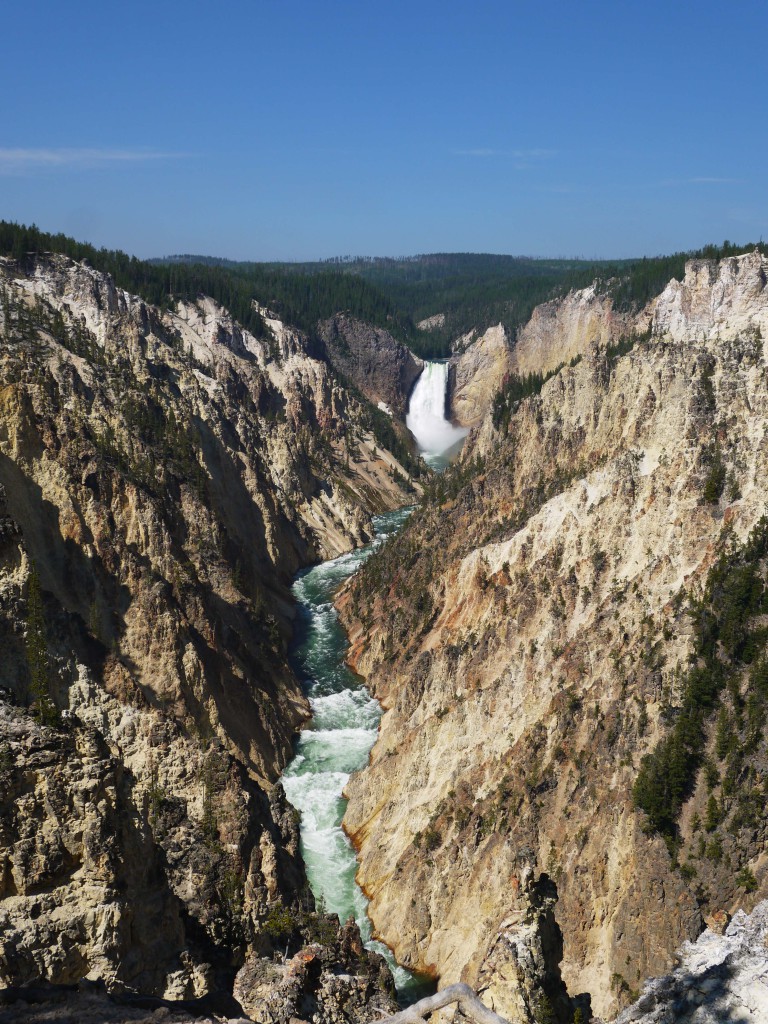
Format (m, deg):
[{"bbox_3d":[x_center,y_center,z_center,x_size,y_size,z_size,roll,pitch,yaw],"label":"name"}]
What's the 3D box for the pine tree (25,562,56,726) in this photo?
[{"bbox_3d":[-31.120,11.840,106.390,2.300,15.090,2.300,0,12,0],"label":"pine tree"}]

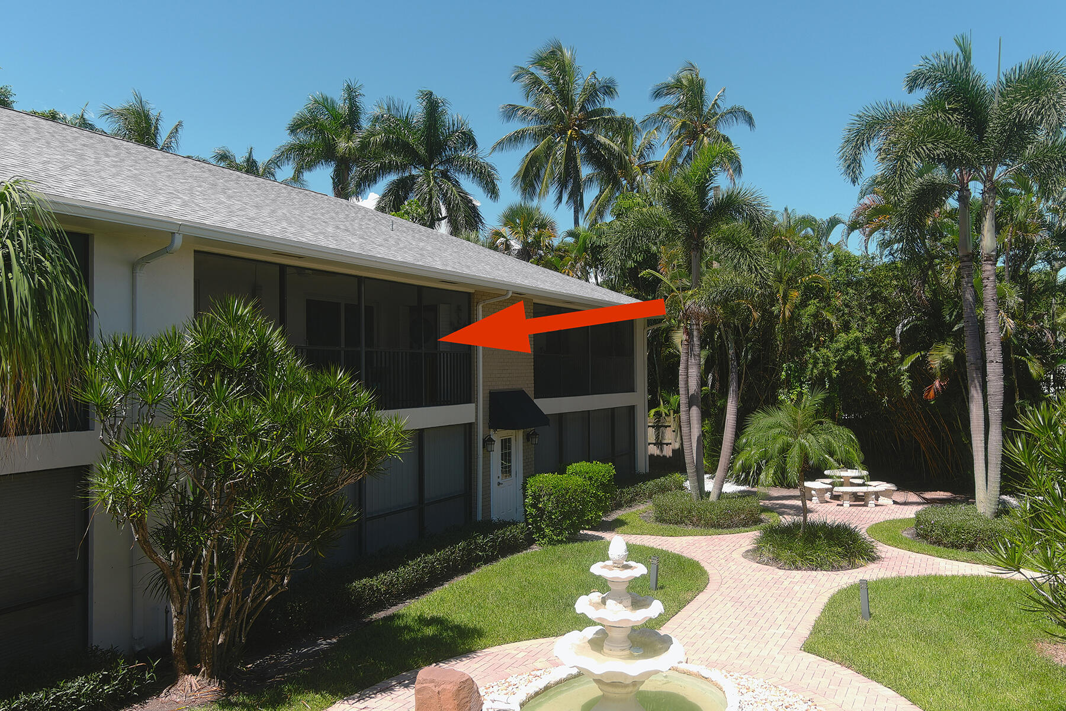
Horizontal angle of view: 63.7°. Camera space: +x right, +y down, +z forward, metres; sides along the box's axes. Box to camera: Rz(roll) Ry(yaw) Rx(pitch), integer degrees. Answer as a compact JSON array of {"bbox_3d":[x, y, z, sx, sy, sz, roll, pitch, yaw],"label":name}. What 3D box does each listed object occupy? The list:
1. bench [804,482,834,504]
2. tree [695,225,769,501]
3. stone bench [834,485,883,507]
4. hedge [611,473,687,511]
[{"bbox_3d":[7.380,3.585,22.299,0.500,0.430,1.150,0,-1,-6],"label":"bench"},{"bbox_3d":[4.500,0.377,19.597,1.800,6.750,1.900,0,-1,0],"label":"tree"},{"bbox_3d":[8.170,3.559,21.503,1.220,0.440,0.480,0,-1,2],"label":"stone bench"},{"bbox_3d":[3.150,3.571,22.753,0.900,0.450,4.200,-1,-1,33],"label":"hedge"}]

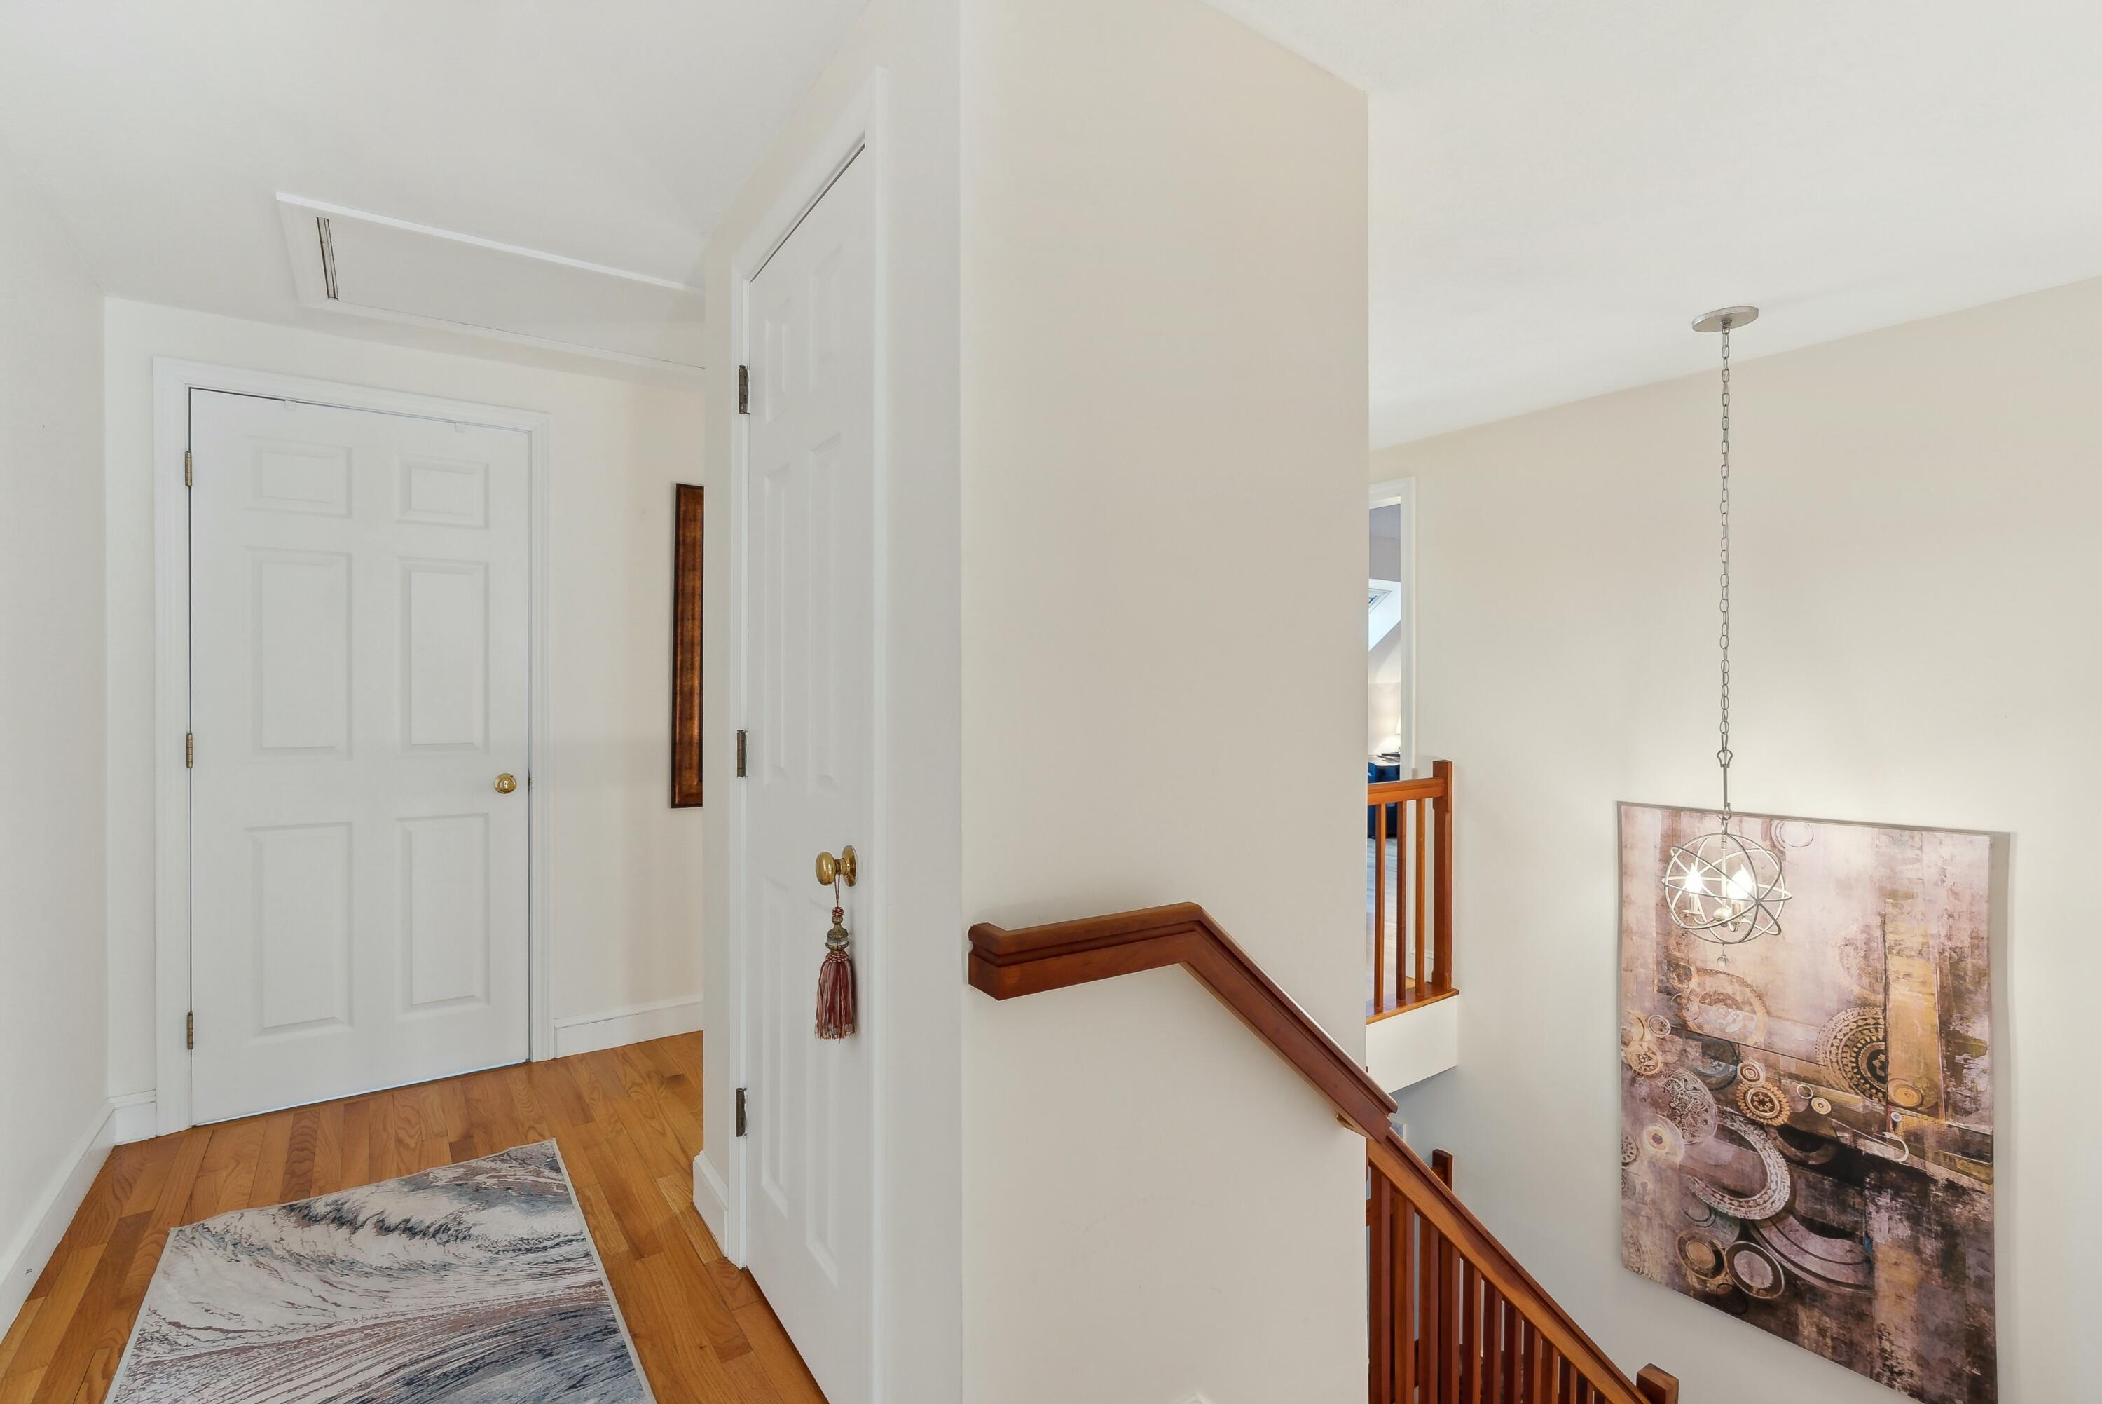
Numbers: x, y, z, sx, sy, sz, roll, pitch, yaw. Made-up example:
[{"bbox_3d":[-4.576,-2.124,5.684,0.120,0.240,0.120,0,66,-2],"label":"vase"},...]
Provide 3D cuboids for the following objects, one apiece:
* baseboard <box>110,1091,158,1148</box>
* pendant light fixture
[{"bbox_3d":[-2.450,1.109,2.495,0.093,0.130,0.018,0,0,-35],"label":"baseboard"},{"bbox_3d":[1.886,-0.190,2.615,0.315,1.780,0.315,0,0,-35],"label":"pendant light fixture"}]

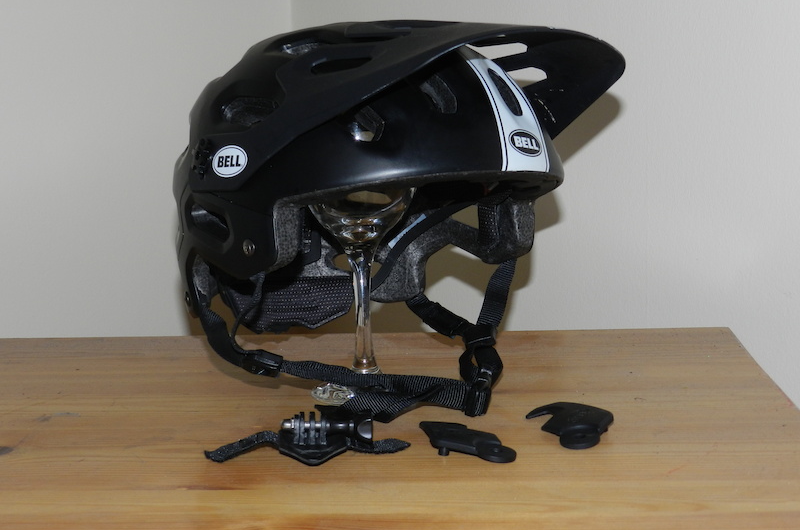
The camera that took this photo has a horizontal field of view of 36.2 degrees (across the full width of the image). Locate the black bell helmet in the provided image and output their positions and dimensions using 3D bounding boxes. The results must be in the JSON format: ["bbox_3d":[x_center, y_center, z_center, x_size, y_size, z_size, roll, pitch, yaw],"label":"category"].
[{"bbox_3d":[-0.006,-0.030,0.749,0.332,0.237,0.212,10,16,43],"label":"black bell helmet"}]

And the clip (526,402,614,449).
[{"bbox_3d":[0.097,0.091,0.704,0.047,0.012,0.050,6,14,33],"label":"clip"}]

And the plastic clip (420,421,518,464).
[{"bbox_3d":[0.036,0.098,0.678,0.065,0.011,0.029,5,13,30],"label":"plastic clip"}]

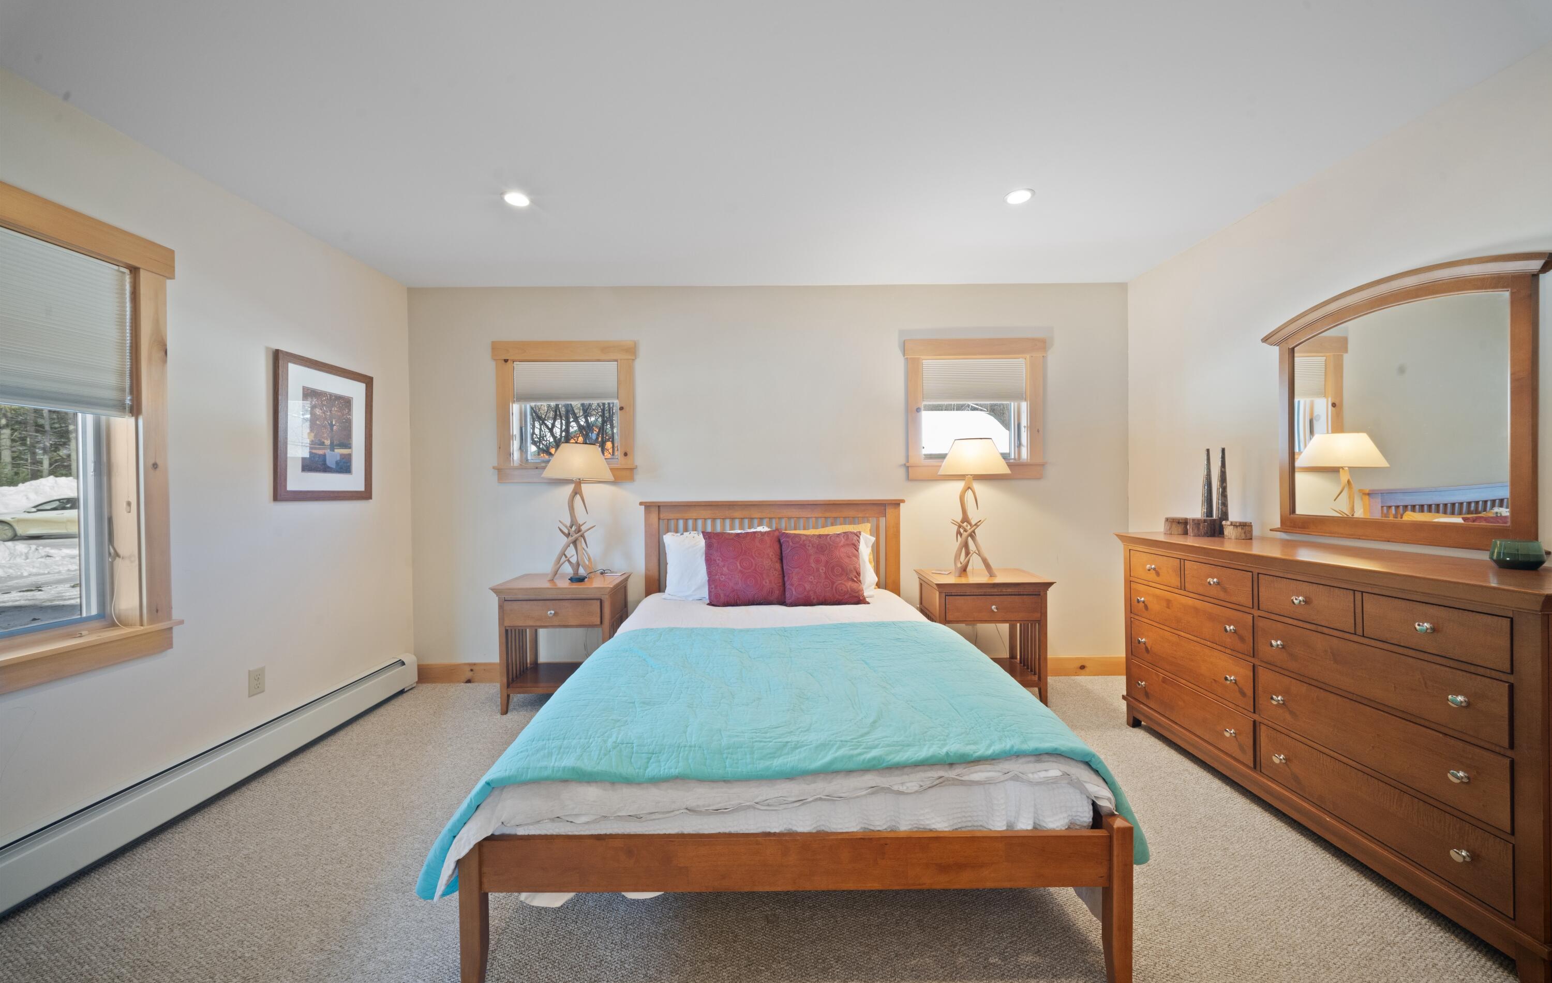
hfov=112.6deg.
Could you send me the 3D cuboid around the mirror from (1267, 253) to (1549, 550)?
[{"bbox_3d":[2.144,-0.292,1.827,0.080,0.920,0.840,0,1,0],"label":"mirror"}]

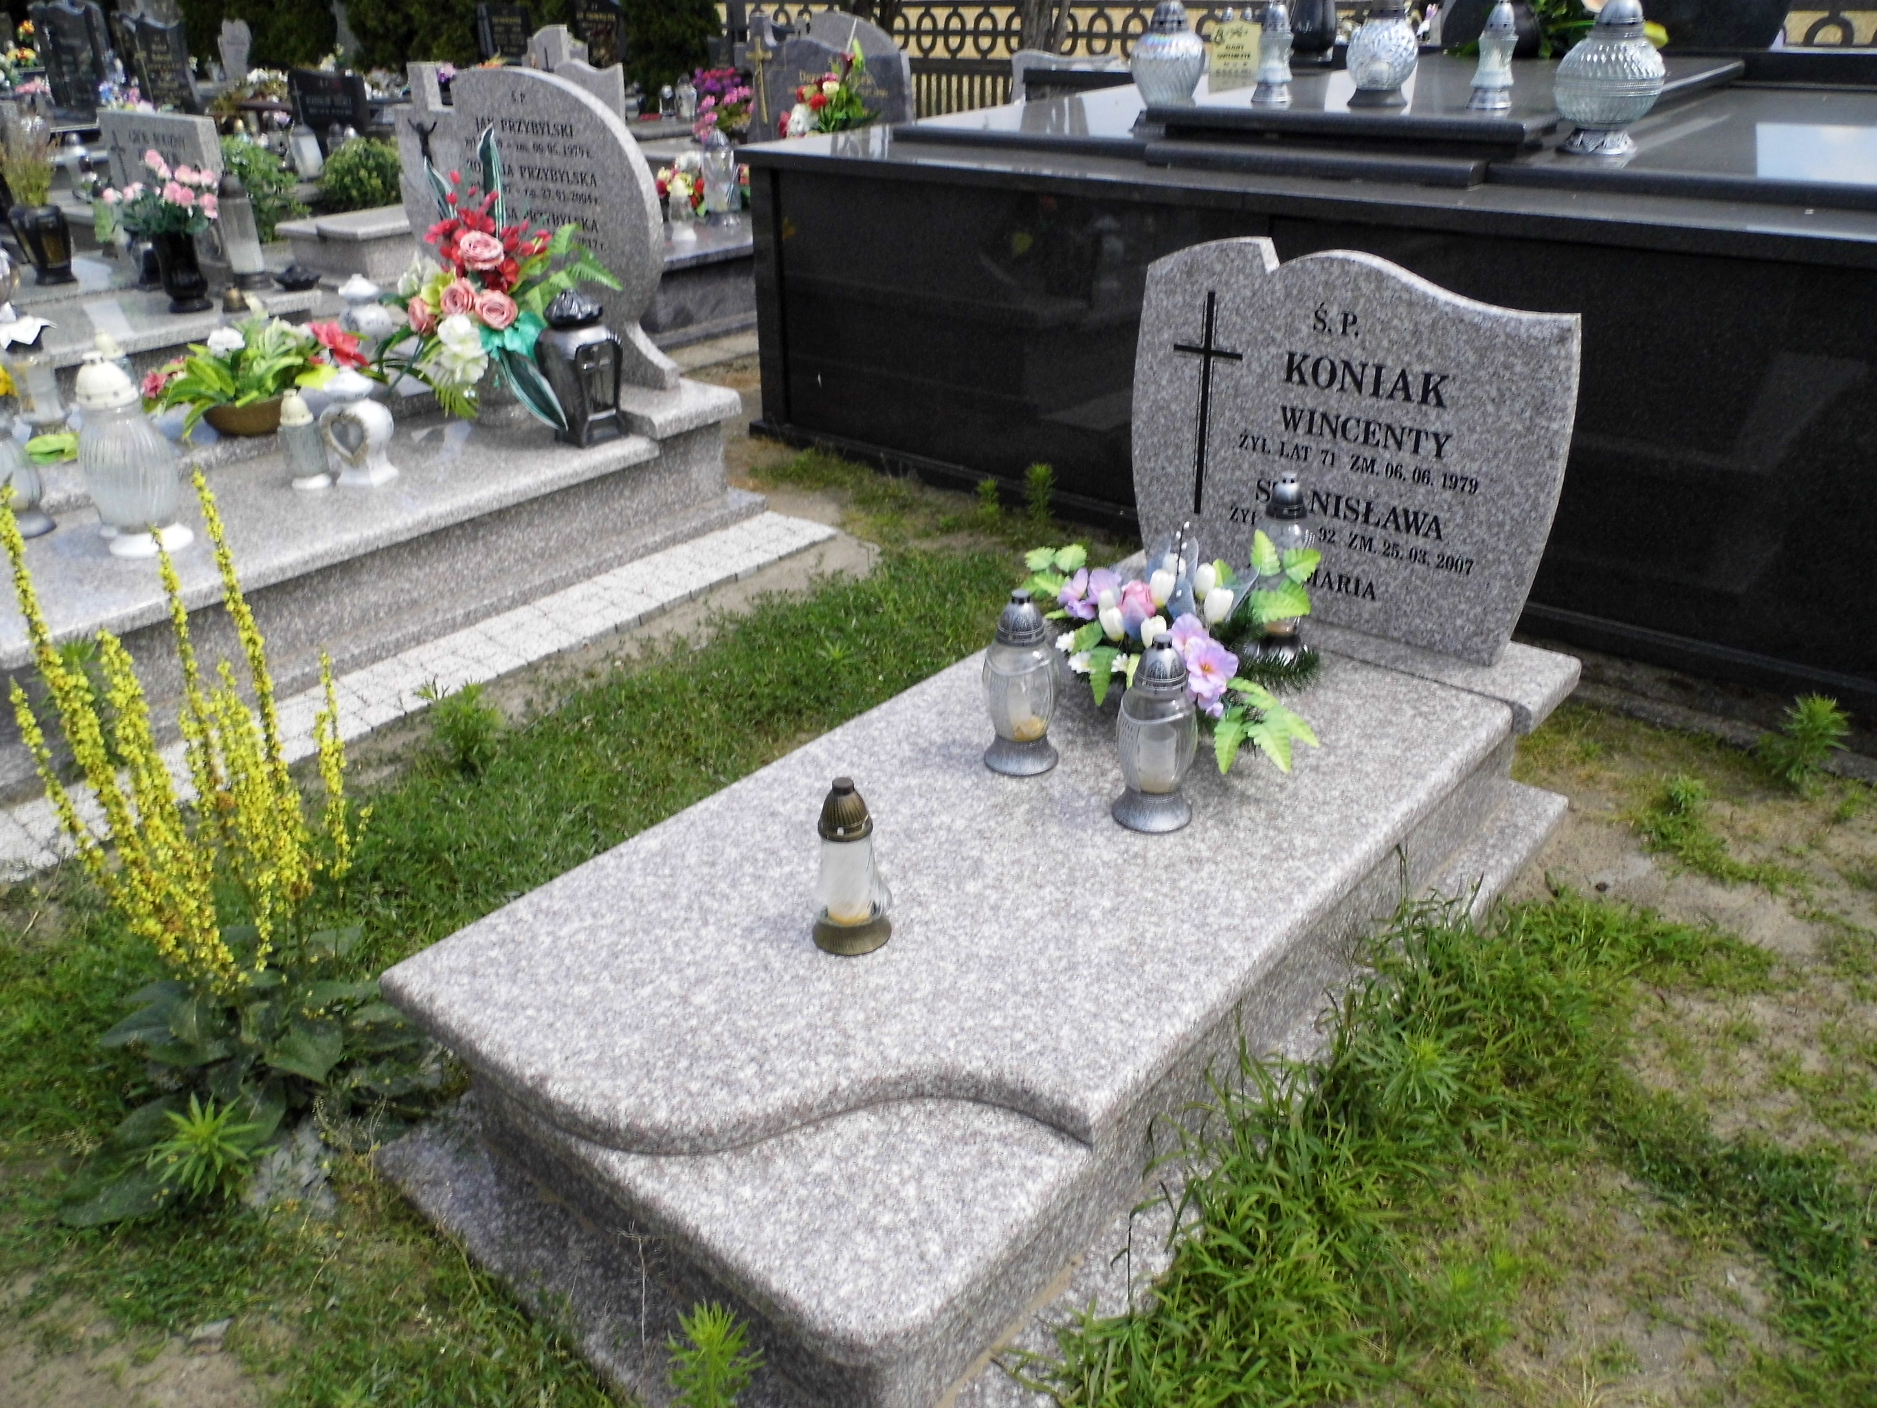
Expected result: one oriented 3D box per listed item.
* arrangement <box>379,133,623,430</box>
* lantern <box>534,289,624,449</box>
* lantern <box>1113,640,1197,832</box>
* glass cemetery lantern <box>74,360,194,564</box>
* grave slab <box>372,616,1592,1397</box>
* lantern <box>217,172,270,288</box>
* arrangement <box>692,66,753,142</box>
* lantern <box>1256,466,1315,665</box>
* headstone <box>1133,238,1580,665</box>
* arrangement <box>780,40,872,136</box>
[{"bbox_3d":[-1.211,-1.157,3.776,0.560,0.740,0.400,4,27,10],"label":"arrangement"},{"bbox_3d":[-0.970,-0.917,3.687,0.170,0.395,0.170,19,33,34],"label":"lantern"},{"bbox_3d":[0.343,0.039,2.094,0.128,0.302,0.128,0,28,0],"label":"lantern"},{"bbox_3d":[-2.063,-0.636,3.437,0.216,0.480,0.216,22,35,35],"label":"glass cemetery lantern"},{"bbox_3d":[0.244,0.299,2.330,1.002,0.378,2.134,22,35,35],"label":"grave slab"},{"bbox_3d":[-2.719,-1.849,5.274,0.130,0.410,0.130,19,33,34],"label":"lantern"},{"bbox_3d":[-1.376,-3.777,8.520,0.380,0.400,0.360,-4,27,-6],"label":"arrangement"},{"bbox_3d":[0.634,-0.250,2.433,0.125,0.340,0.125,19,33,35],"label":"lantern"},{"bbox_3d":[0.771,-0.514,2.668,0.885,0.735,0.051,20,33,36],"label":"headstone"},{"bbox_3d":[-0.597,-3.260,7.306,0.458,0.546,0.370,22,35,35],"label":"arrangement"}]

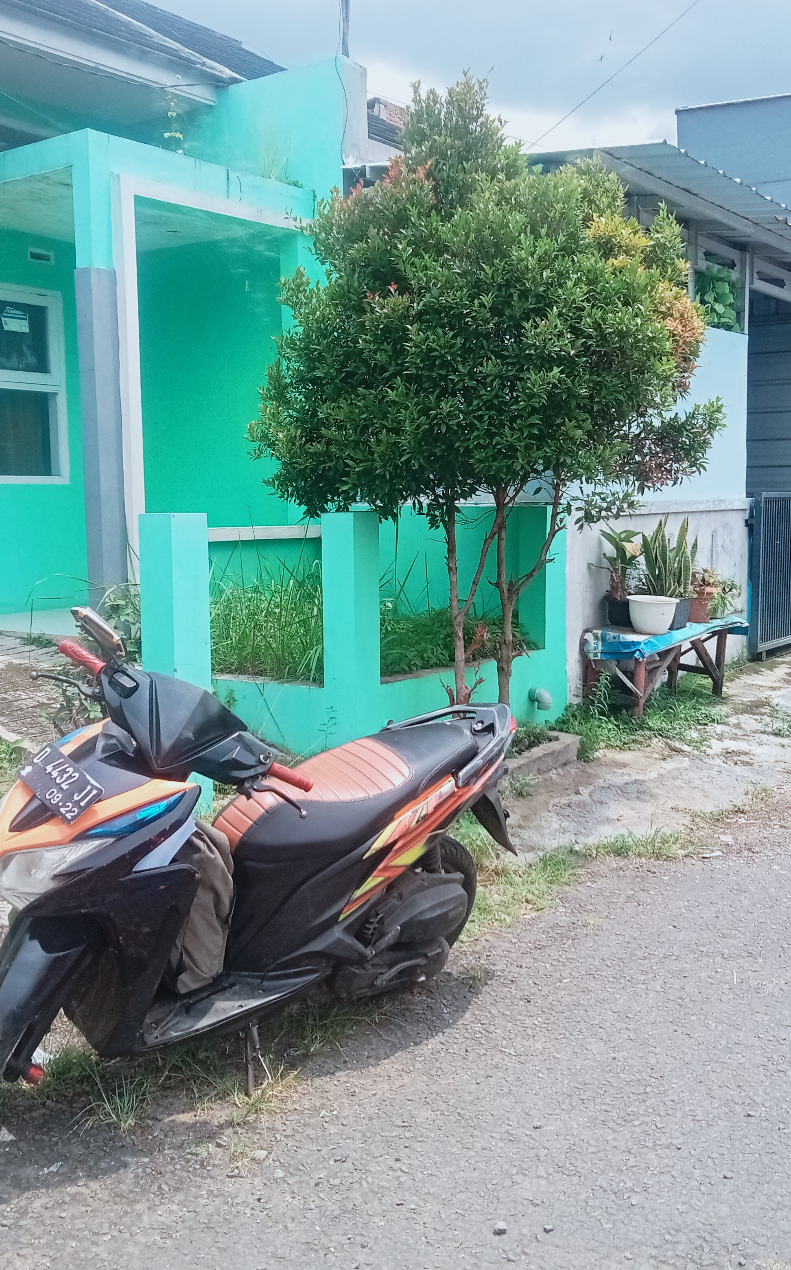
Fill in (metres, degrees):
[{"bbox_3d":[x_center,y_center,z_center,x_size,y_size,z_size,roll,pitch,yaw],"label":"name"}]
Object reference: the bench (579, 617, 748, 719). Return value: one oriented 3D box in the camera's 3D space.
[{"bbox_3d":[1.882,0.219,9.501,0.420,0.450,1.840,4,8,33],"label":"bench"}]

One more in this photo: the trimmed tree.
[{"bbox_3d":[0.478,-1.080,7.052,2.300,3.450,2.400,-1,7,0],"label":"trimmed tree"}]

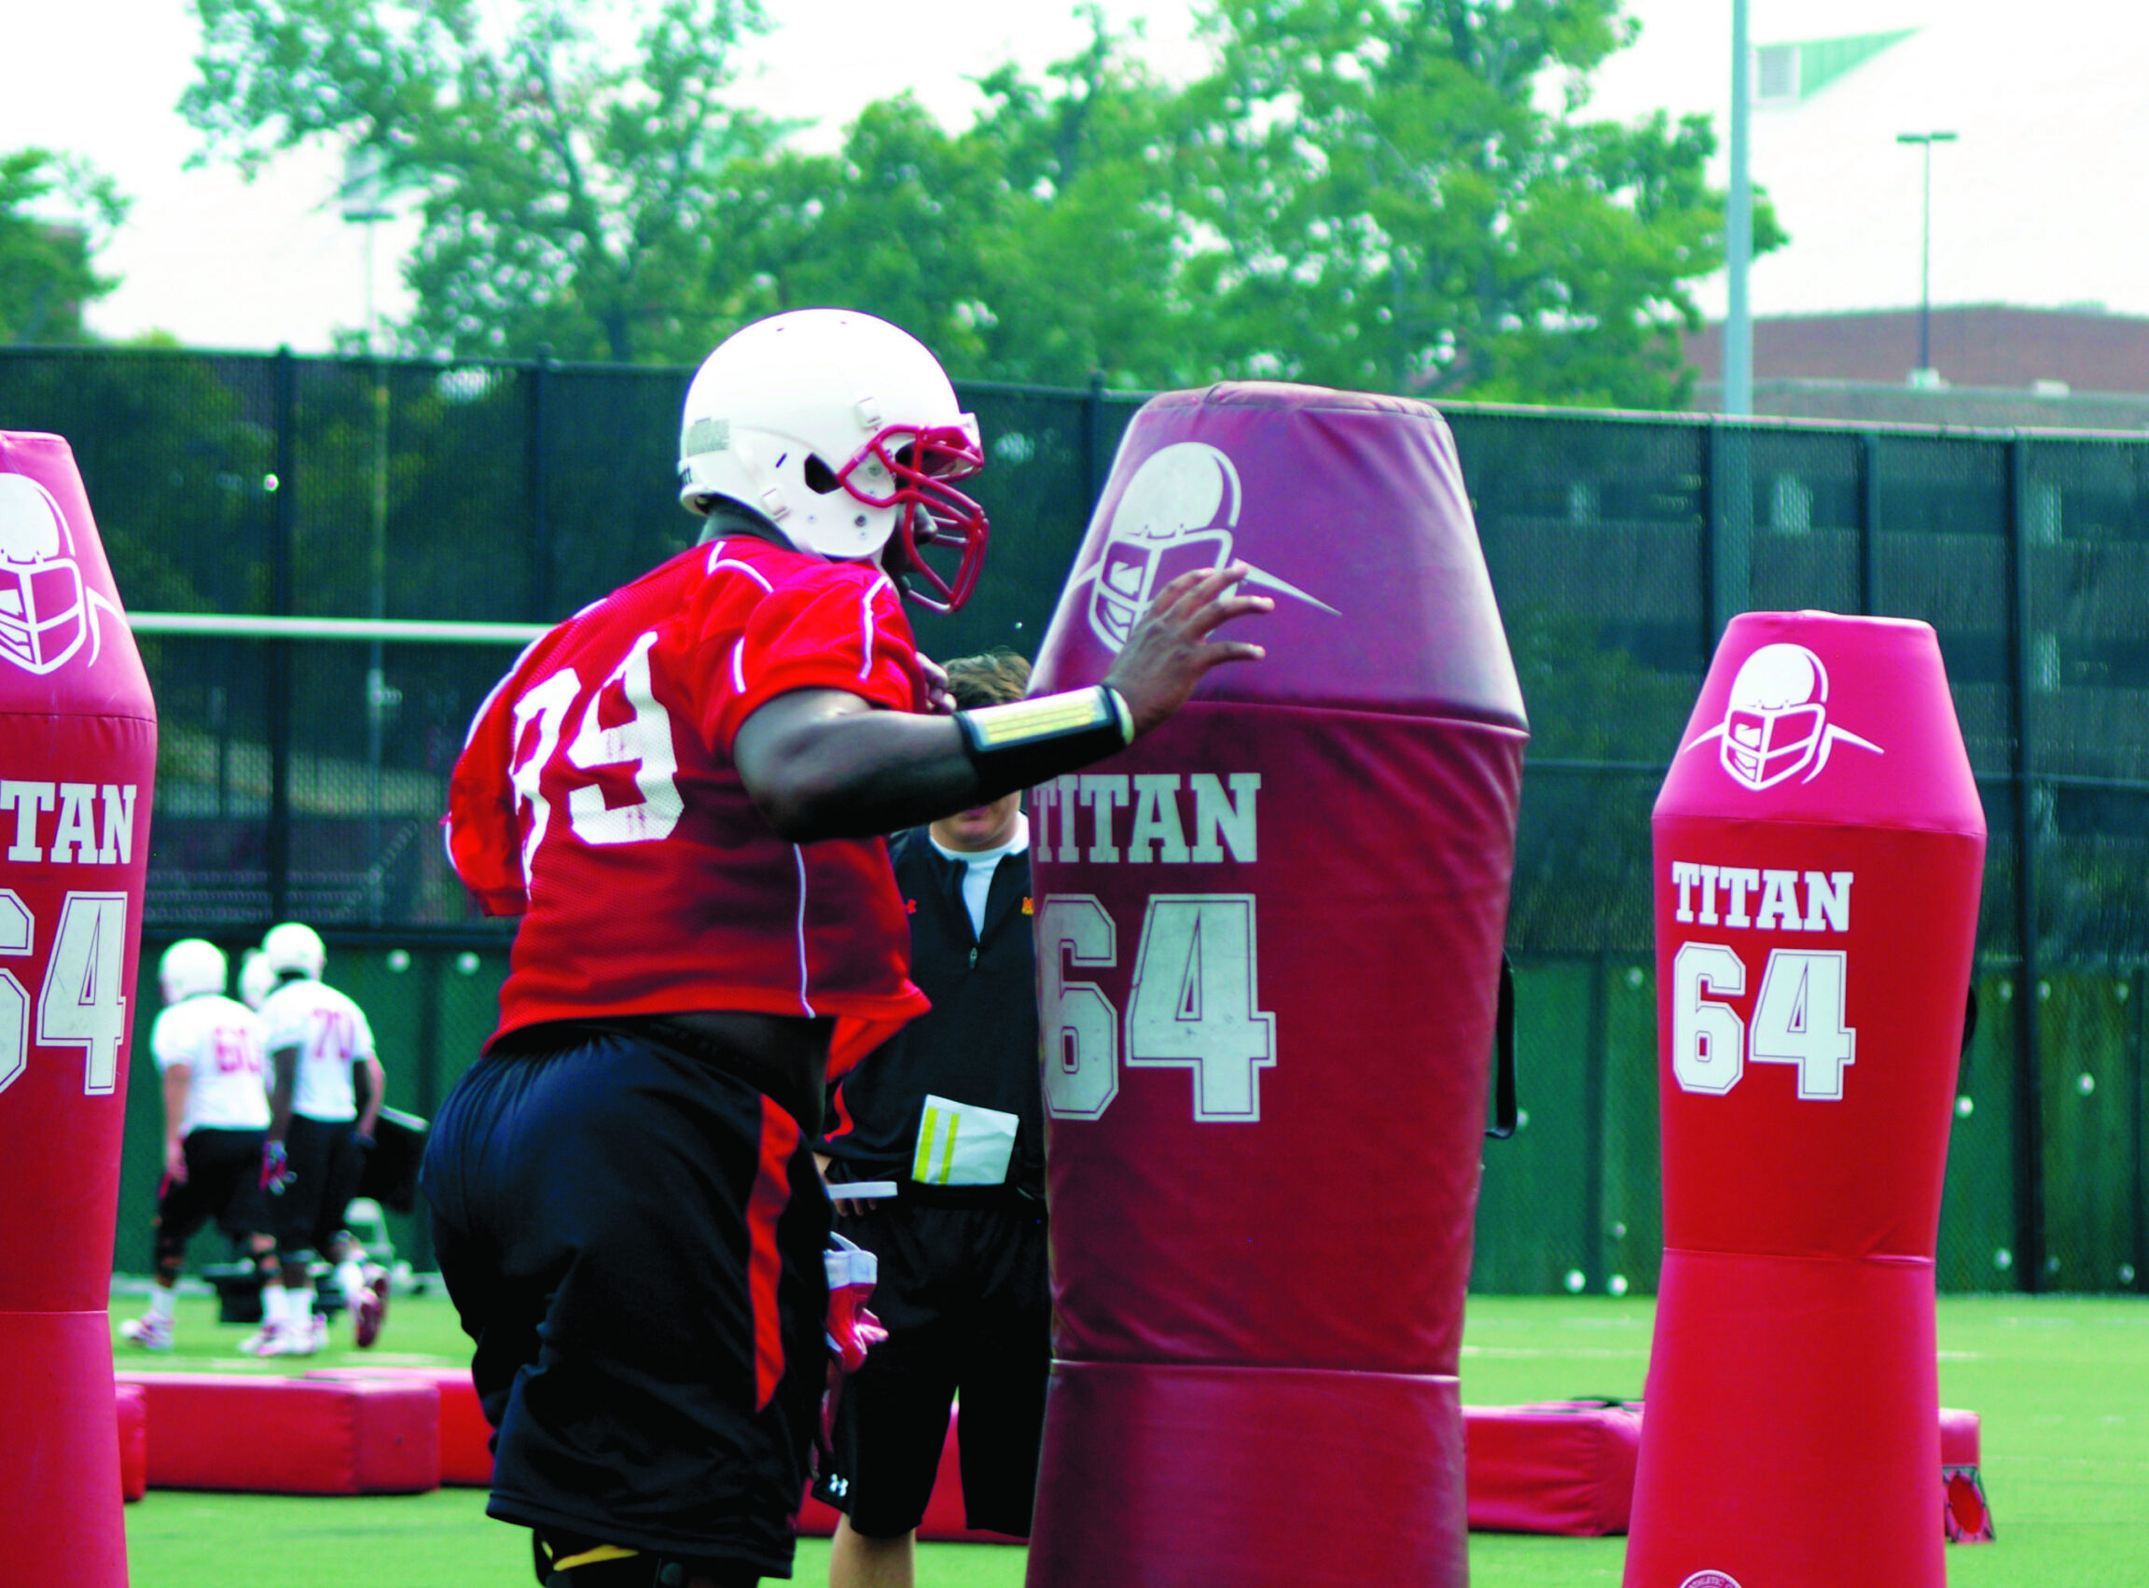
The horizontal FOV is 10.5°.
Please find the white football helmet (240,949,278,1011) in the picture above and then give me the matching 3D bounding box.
[{"bbox_3d":[-3.637,0.843,53.000,0.250,0.270,0.320,2,-2,-38],"label":"white football helmet"}]

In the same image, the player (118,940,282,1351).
[{"bbox_3d":[-3.829,1.544,51.500,0.640,1.800,0.750,2,-2,-42],"label":"player"}]

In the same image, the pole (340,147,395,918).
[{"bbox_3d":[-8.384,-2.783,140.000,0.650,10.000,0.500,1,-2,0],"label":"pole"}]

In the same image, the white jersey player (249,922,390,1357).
[{"bbox_3d":[-3.313,1.515,51.500,0.620,1.890,0.720,2,-2,-27],"label":"white jersey player"}]

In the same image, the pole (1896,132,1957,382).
[{"bbox_3d":[18.152,-11.410,250.000,1.280,5.400,0.450,1,-2,0],"label":"pole"}]

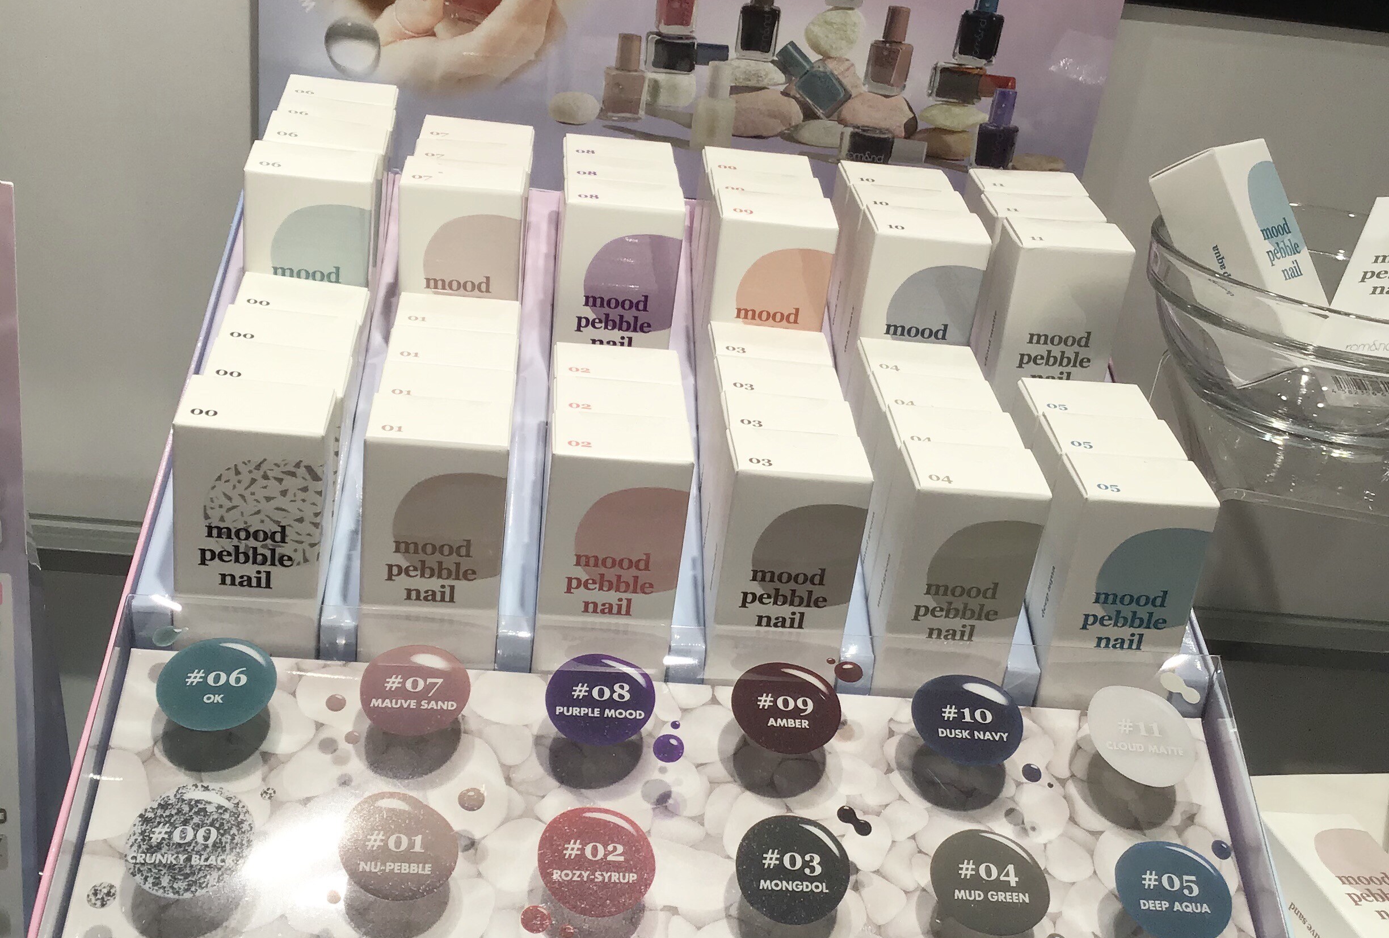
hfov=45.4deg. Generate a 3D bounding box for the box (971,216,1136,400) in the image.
[{"bbox_3d":[0.109,-0.039,0.519,0.035,0.072,0.024,4,29,-6],"label":"box"}]

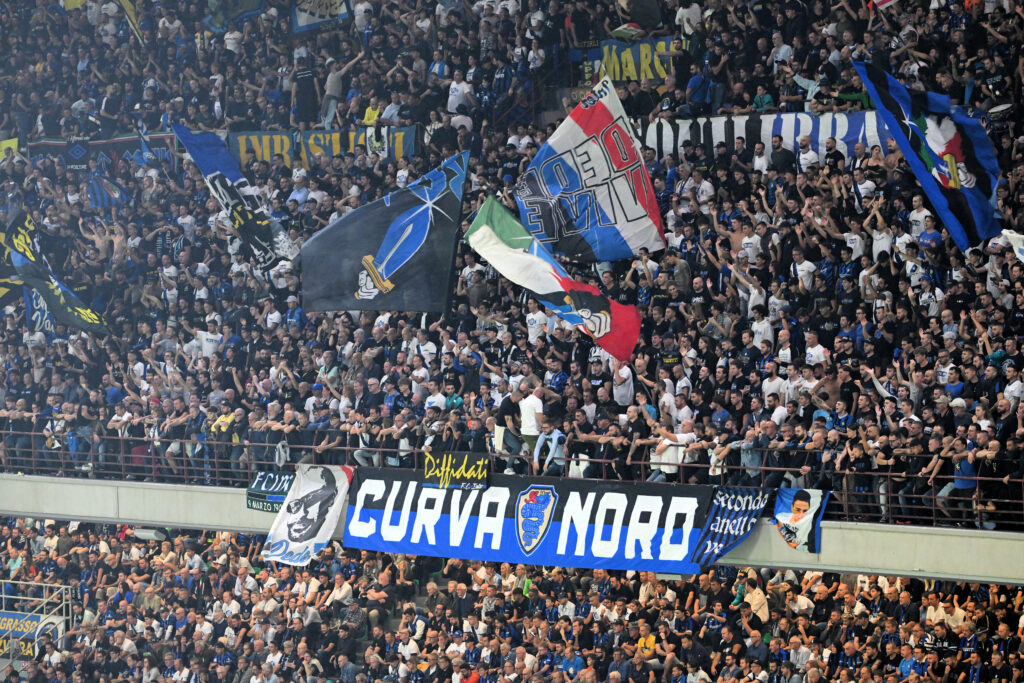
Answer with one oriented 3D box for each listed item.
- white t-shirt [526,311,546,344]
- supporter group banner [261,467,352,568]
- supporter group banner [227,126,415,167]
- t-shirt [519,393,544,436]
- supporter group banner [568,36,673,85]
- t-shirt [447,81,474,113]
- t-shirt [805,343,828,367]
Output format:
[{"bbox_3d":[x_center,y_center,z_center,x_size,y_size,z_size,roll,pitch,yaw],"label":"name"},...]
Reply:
[{"bbox_3d":[0.471,-0.250,98.495,0.520,0.680,0.300,0,2,40],"label":"white t-shirt"},{"bbox_3d":[-4.213,3.585,105.500,0.400,2.050,2.200,-3,3,-41],"label":"supporter group banner"},{"bbox_3d":[-4.609,-4.643,123.176,0.120,1.100,7.237,-3,3,-41],"label":"supporter group banner"},{"bbox_3d":[0.383,1.443,100.500,0.300,0.800,0.500,-3,3,-41],"label":"t-shirt"},{"bbox_3d":[2.487,-5.988,109.401,0.120,0.930,3.600,-2,2,-38],"label":"supporter group banner"},{"bbox_3d":[-1.127,-5.341,112.079,0.520,0.680,0.300,0,2,38],"label":"t-shirt"},{"bbox_3d":[5.858,0.365,98.500,0.480,0.680,0.280,1,3,43],"label":"t-shirt"}]

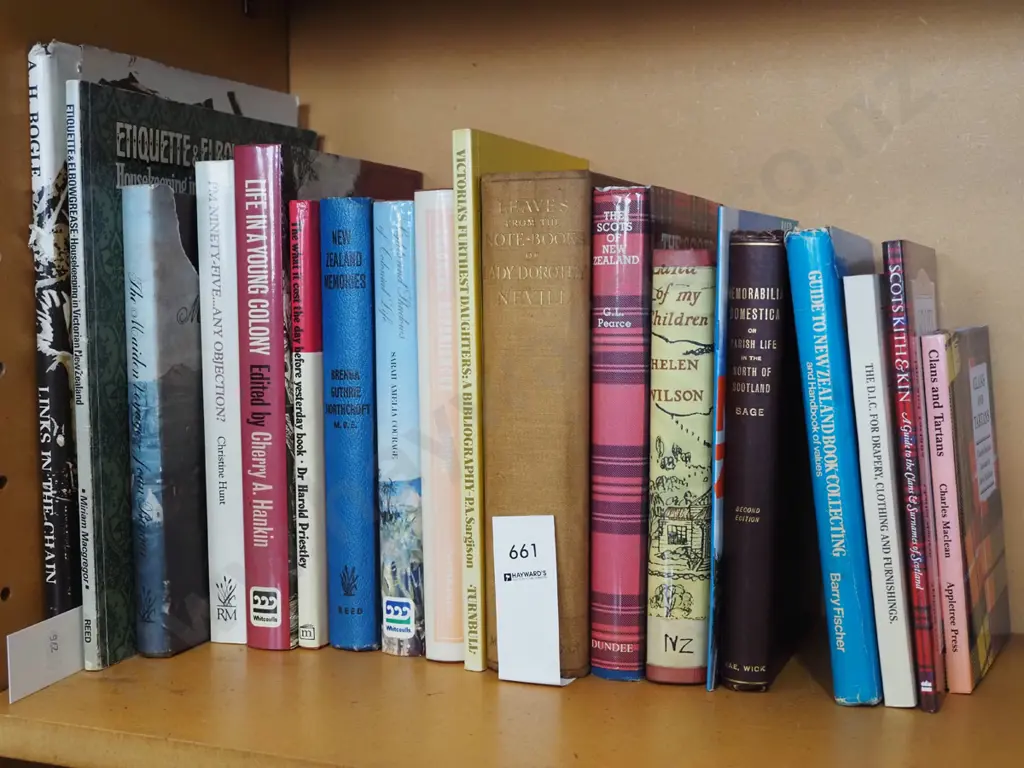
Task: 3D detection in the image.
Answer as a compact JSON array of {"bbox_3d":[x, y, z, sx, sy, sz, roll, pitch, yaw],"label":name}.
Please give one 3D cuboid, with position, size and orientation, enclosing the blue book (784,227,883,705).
[{"bbox_3d":[0.166,0.031,0.602,0.021,0.204,0.149,-6,2,23],"label":"blue book"}]

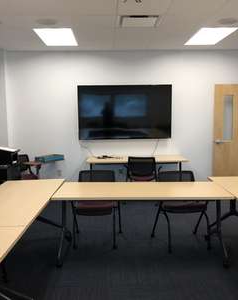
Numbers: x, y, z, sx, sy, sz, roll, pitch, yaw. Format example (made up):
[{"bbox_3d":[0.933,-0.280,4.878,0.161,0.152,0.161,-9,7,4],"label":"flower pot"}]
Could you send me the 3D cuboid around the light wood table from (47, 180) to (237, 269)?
[{"bbox_3d":[0.239,0.796,3.575,1.810,0.735,0.760,0,6,0],"label":"light wood table"}]

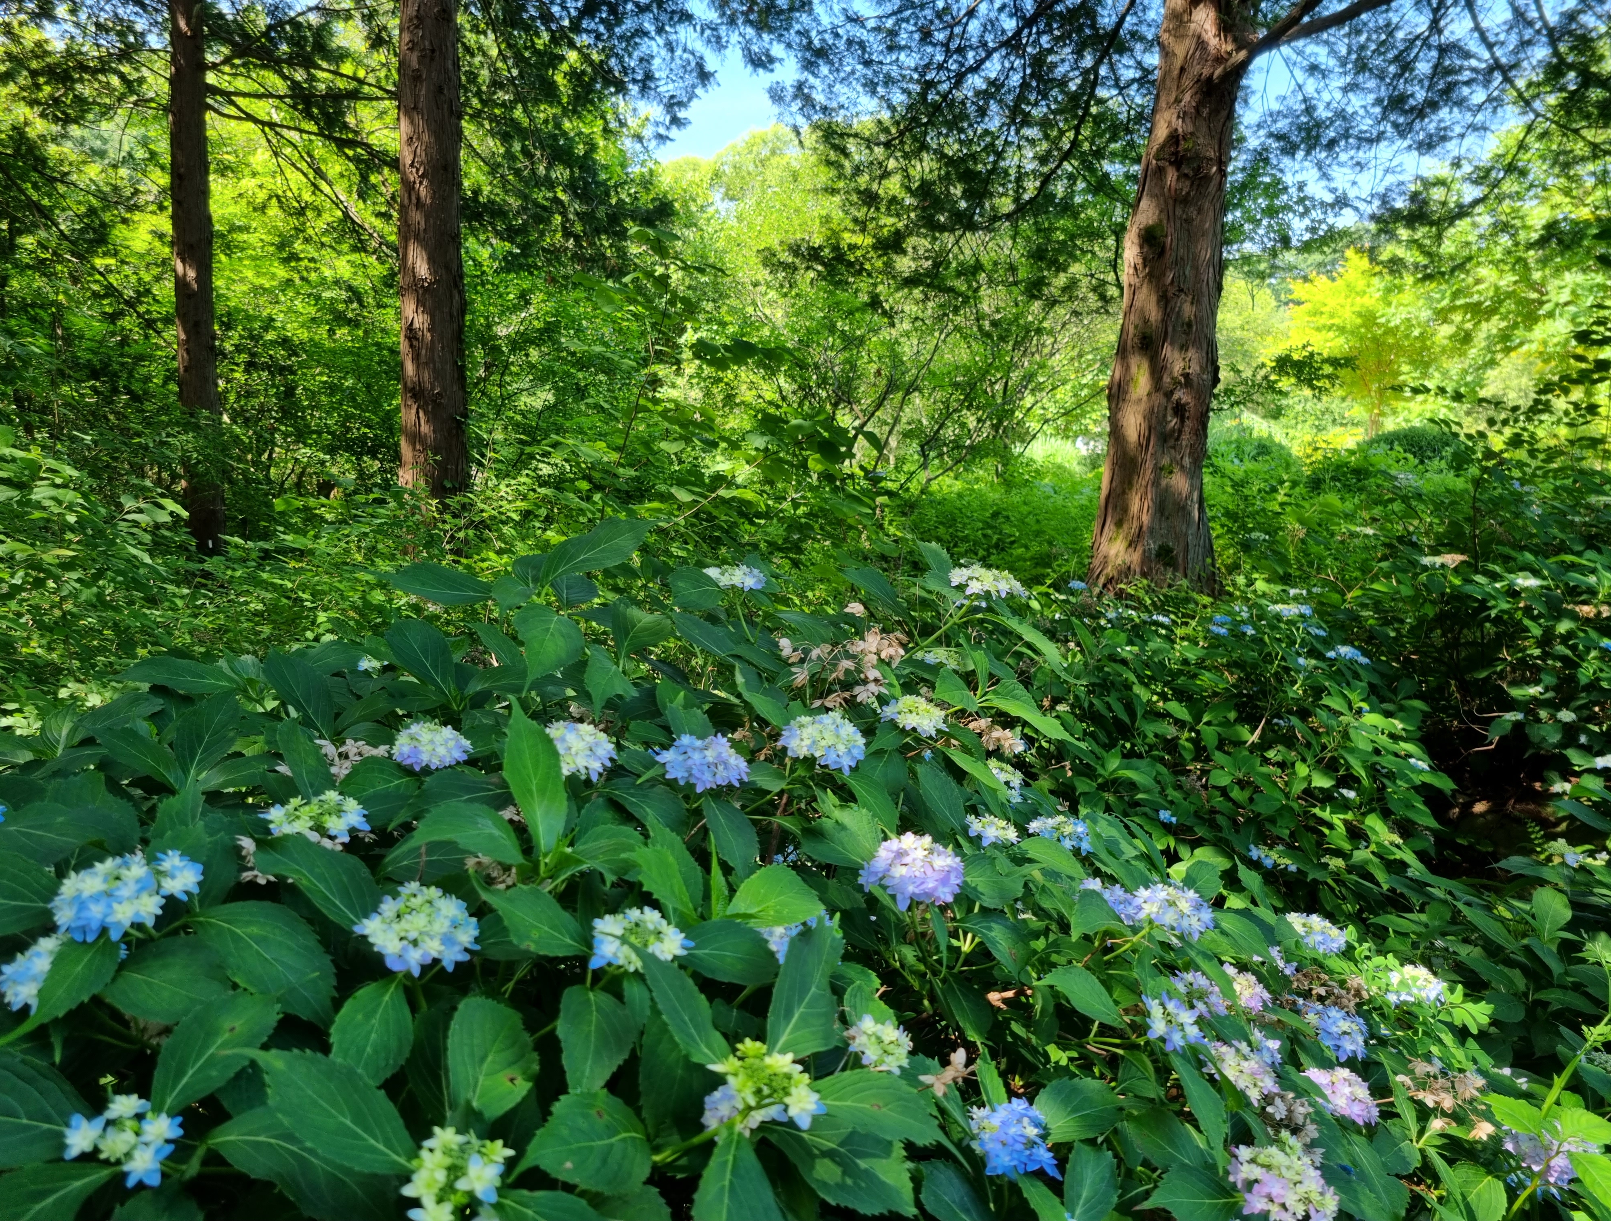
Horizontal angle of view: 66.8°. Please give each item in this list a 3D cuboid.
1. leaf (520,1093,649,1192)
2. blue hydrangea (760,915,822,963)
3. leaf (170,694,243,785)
[{"bbox_3d":[-0.180,0.433,1.000,0.115,0.030,0.075,-15,45,-12],"label":"leaf"},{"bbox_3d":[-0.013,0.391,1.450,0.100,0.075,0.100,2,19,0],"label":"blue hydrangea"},{"bbox_3d":[-0.818,0.177,1.680,0.095,0.147,0.035,19,-33,-7],"label":"leaf"}]

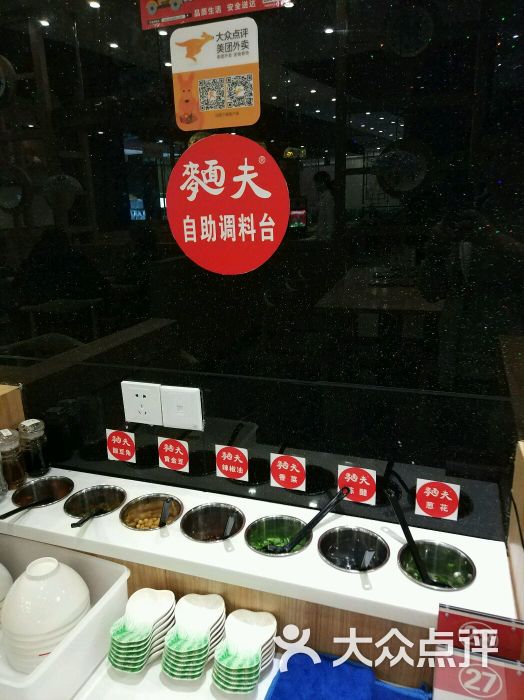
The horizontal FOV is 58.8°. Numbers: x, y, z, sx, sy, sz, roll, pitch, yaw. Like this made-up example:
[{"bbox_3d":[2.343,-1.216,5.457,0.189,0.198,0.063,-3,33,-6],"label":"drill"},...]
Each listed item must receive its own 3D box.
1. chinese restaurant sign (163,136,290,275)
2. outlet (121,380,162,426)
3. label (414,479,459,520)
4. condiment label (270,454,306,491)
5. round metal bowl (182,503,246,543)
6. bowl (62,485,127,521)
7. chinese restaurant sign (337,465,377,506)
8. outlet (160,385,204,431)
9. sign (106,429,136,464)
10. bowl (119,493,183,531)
[{"bbox_3d":[-0.062,-0.238,0.772,0.225,0.225,0.007,3,15,18],"label":"chinese restaurant sign"},{"bbox_3d":[-0.239,0.109,0.941,0.086,0.086,0.010,4,15,17],"label":"outlet"},{"bbox_3d":[0.296,0.255,0.783,0.068,0.068,0.007,4,15,18],"label":"label"},{"bbox_3d":[0.050,0.234,0.885,0.069,0.069,0.004,4,15,17],"label":"condiment label"},{"bbox_3d":[-0.089,0.353,0.870,0.119,0.075,0.119,-1,14,0],"label":"round metal bowl"},{"bbox_3d":[-0.325,0.339,0.925,0.116,0.088,0.116,-1,15,0],"label":"bowl"},{"bbox_3d":[0.173,0.248,0.849,0.069,0.069,0.004,4,15,17],"label":"chinese restaurant sign"},{"bbox_3d":[-0.156,0.115,0.916,0.086,0.086,0.010,4,15,17],"label":"outlet"},{"bbox_3d":[-0.295,0.203,0.969,0.068,0.068,0.007,4,16,18],"label":"sign"},{"bbox_3d":[-0.211,0.345,0.904,0.119,0.075,0.119,-1,14,0],"label":"bowl"}]

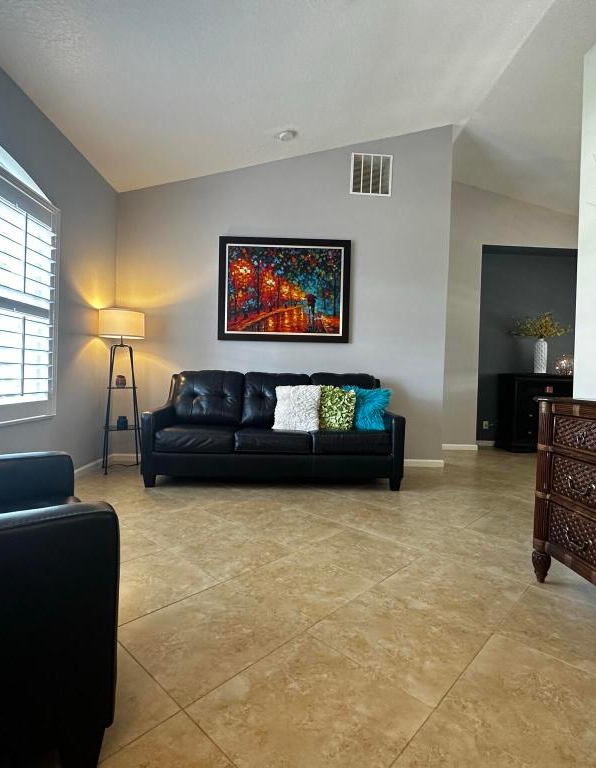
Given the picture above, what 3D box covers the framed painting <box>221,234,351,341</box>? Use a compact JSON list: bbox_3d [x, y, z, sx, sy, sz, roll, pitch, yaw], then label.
[{"bbox_3d":[-0.139,-1.011,4.457,1.420,1.112,0.040,1,1,-2],"label":"framed painting"}]

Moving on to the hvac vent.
[{"bbox_3d":[0.798,-2.265,4.476,0.448,0.448,0.020,1,1,-2],"label":"hvac vent"}]

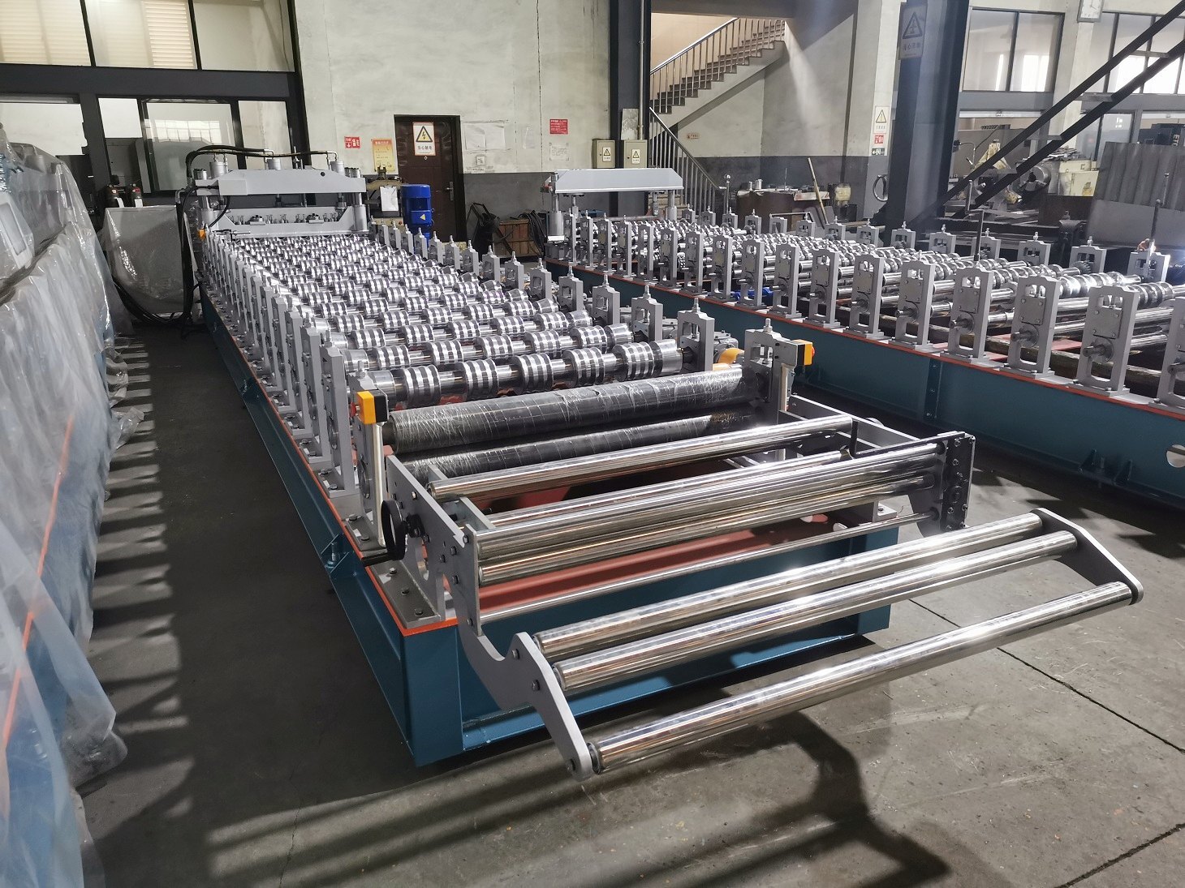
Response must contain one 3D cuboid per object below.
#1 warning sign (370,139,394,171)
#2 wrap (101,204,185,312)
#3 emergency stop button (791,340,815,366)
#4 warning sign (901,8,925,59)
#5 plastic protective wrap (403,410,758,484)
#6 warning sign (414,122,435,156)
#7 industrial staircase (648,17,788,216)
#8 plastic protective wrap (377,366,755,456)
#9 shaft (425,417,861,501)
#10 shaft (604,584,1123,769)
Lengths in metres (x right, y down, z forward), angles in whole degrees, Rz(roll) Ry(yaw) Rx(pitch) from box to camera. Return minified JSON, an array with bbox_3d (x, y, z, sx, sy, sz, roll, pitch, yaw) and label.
[{"bbox_3d":[-2.919,-4.049,12.964,0.279,0.417,0.010,-9,20,-24],"label":"warning sign"},{"bbox_3d":[-4.384,-1.797,9.040,0.660,1.030,0.600,-9,20,-24],"label":"wrap"},{"bbox_3d":[0.750,-0.326,3.303,0.106,0.077,0.078,-9,20,-24],"label":"emergency stop button"},{"bbox_3d":[3.028,-3.894,8.751,0.010,0.450,0.312,-9,20,-24],"label":"warning sign"},{"bbox_3d":[-0.017,0.036,3.138,1.292,0.129,0.129,-9,19,-24],"label":"plastic protective wrap"},{"bbox_3d":[-2.384,-4.337,13.144,0.293,0.450,0.010,-9,20,-24],"label":"warning sign"},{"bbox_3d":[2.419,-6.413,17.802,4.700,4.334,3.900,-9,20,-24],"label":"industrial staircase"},{"bbox_3d":[-0.023,-0.125,3.085,1.292,0.131,0.131,-9,19,-24],"label":"plastic protective wrap"},{"bbox_3d":[0.202,0.030,2.645,1.360,0.056,0.056,-9,19,-24],"label":"shaft"},{"bbox_3d":[0.623,0.443,1.865,1.363,0.060,0.060,-9,20,-25],"label":"shaft"}]

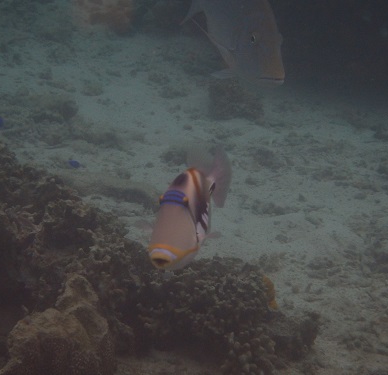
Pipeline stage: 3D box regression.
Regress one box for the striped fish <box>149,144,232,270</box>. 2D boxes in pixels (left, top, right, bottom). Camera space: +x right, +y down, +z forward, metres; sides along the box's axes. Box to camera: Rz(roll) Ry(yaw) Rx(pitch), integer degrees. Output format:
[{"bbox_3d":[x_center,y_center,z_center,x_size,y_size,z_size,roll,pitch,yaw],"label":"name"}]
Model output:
[{"bbox_3d":[-0.001,0.020,1.920,0.045,0.100,0.210,1,21,18],"label":"striped fish"}]

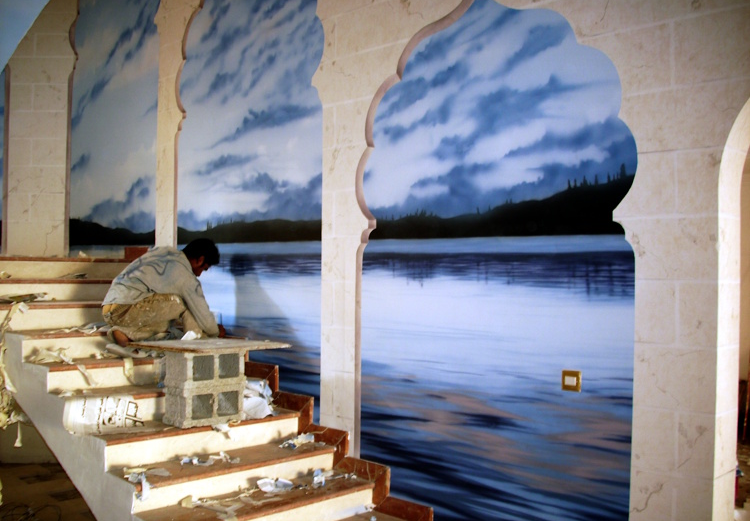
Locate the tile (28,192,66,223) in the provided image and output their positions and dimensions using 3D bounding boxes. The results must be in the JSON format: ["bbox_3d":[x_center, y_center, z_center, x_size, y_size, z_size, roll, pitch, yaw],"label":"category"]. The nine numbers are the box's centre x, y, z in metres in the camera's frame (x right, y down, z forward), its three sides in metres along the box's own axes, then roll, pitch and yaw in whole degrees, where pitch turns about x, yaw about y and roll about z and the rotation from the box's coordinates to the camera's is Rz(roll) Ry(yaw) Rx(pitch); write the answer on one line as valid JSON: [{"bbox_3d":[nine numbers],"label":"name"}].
[{"bbox_3d":[-2.700,-0.442,5.552,0.299,0.230,0.020,0,-2,0],"label":"tile"}]

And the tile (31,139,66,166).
[{"bbox_3d":[-2.921,-0.972,6.044,0.305,0.247,0.022,0,0,-2],"label":"tile"}]

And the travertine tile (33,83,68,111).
[{"bbox_3d":[-2.690,-1.352,5.585,0.295,0.226,0.020,0,-2,0],"label":"travertine tile"}]

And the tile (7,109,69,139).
[{"bbox_3d":[-3.020,-1.214,6.041,0.521,0.248,0.022,0,0,-2],"label":"tile"}]

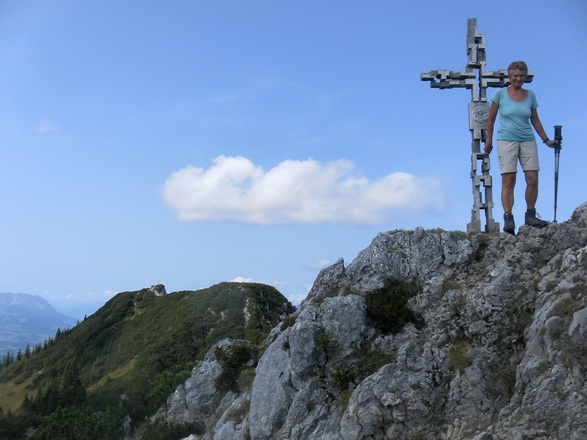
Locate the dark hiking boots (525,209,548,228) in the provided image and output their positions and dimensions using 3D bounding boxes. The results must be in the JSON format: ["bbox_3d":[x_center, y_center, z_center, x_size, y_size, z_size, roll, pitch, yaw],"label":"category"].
[{"bbox_3d":[2.265,-0.016,5.530,0.100,0.155,0.270,2,1,-18],"label":"dark hiking boots"}]

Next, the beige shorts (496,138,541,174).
[{"bbox_3d":[2.157,-0.617,5.680,0.380,0.390,0.260,-1,-7,10],"label":"beige shorts"}]

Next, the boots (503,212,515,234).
[{"bbox_3d":[2.011,0.033,5.530,0.100,0.155,0.270,-2,9,14],"label":"boots"}]

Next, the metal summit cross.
[{"bbox_3d":[1.872,-0.957,5.980,1.130,2.200,0.200,0,-7,1],"label":"metal summit cross"}]

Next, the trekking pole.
[{"bbox_3d":[2.498,-0.426,5.620,0.085,0.950,0.065,3,-7,11],"label":"trekking pole"}]

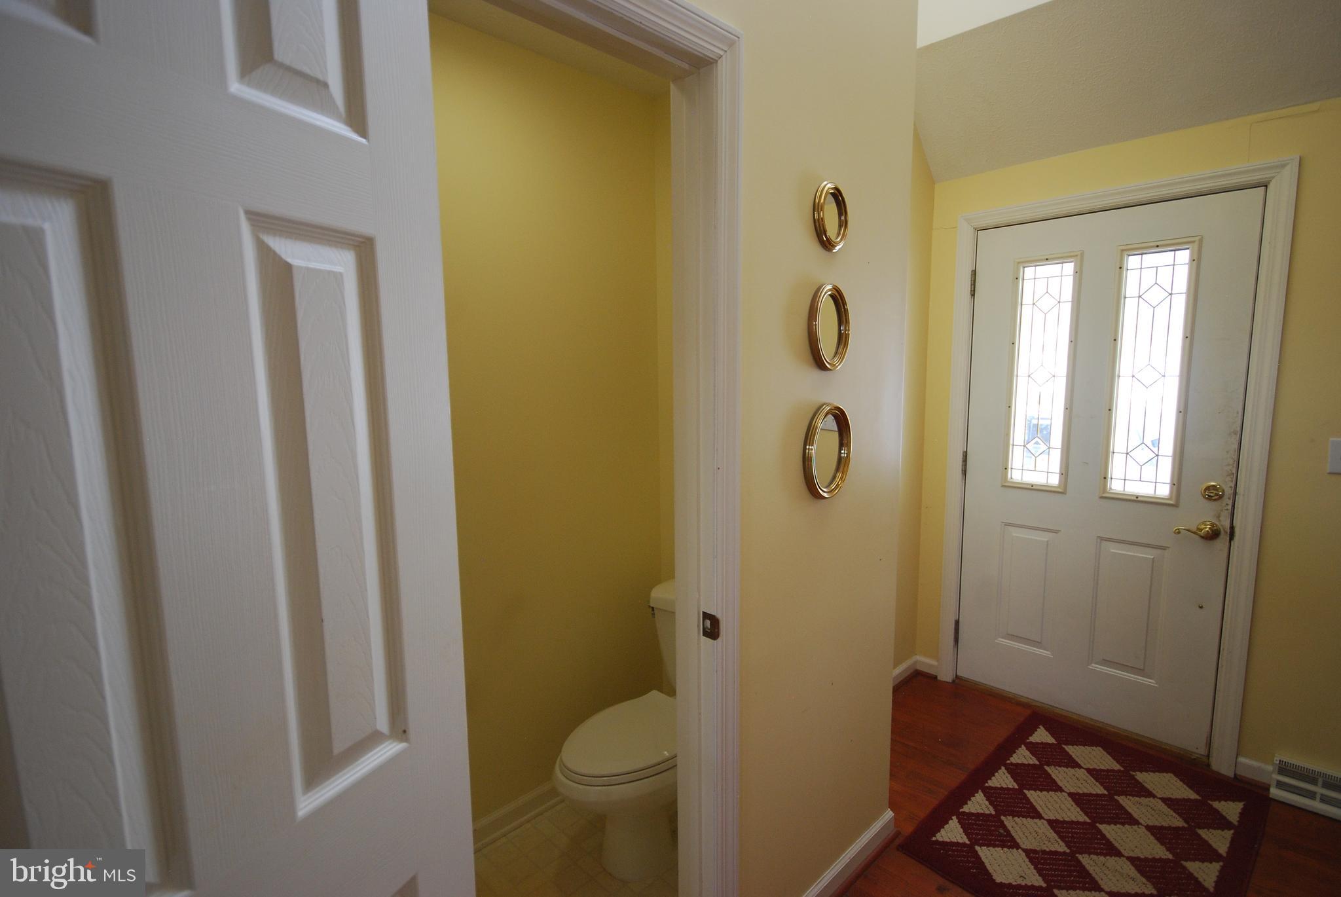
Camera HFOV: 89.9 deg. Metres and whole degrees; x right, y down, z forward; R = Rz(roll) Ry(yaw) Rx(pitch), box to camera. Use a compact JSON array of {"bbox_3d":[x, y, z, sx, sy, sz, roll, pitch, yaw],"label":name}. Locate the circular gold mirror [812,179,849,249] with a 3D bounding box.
[{"bbox_3d":[0.392,-0.558,1.614,0.025,0.165,0.143,7,10,44],"label":"circular gold mirror"}]

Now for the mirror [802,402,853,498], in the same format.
[{"bbox_3d":[0.405,0.008,1.694,0.025,0.243,0.212,7,10,44],"label":"mirror"}]

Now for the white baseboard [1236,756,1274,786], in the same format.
[{"bbox_3d":[2.059,1.144,2.368,0.096,0.077,0.016,7,10,44],"label":"white baseboard"}]

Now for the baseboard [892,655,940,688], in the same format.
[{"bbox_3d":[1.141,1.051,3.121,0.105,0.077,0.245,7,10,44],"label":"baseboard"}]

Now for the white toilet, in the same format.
[{"bbox_3d":[-0.026,0.886,2.083,0.450,0.720,0.760,7,10,44],"label":"white toilet"}]

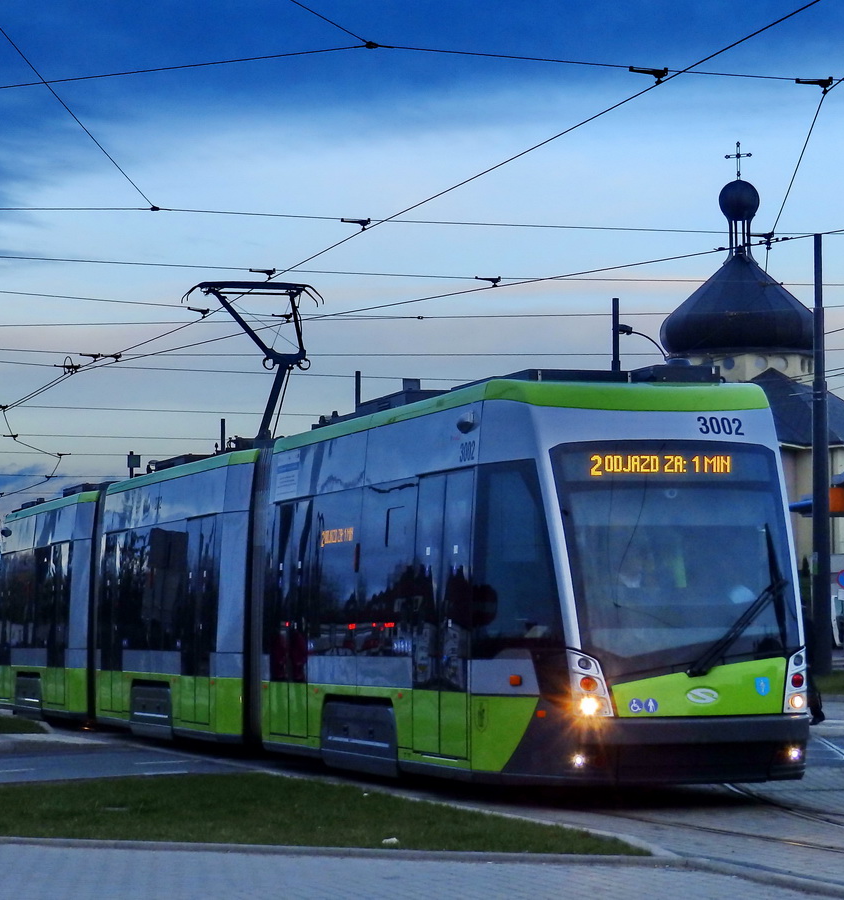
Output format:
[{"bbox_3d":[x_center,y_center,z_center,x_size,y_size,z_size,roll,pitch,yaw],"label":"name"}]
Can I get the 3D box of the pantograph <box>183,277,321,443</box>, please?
[{"bbox_3d":[-2.003,-1.180,30.384,1.850,2.160,1.800,2,-5,-21],"label":"pantograph"}]

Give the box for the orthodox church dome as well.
[{"bbox_3d":[17.668,-10.174,131.222,8.700,9.890,8.700,0,-5,0],"label":"orthodox church dome"}]

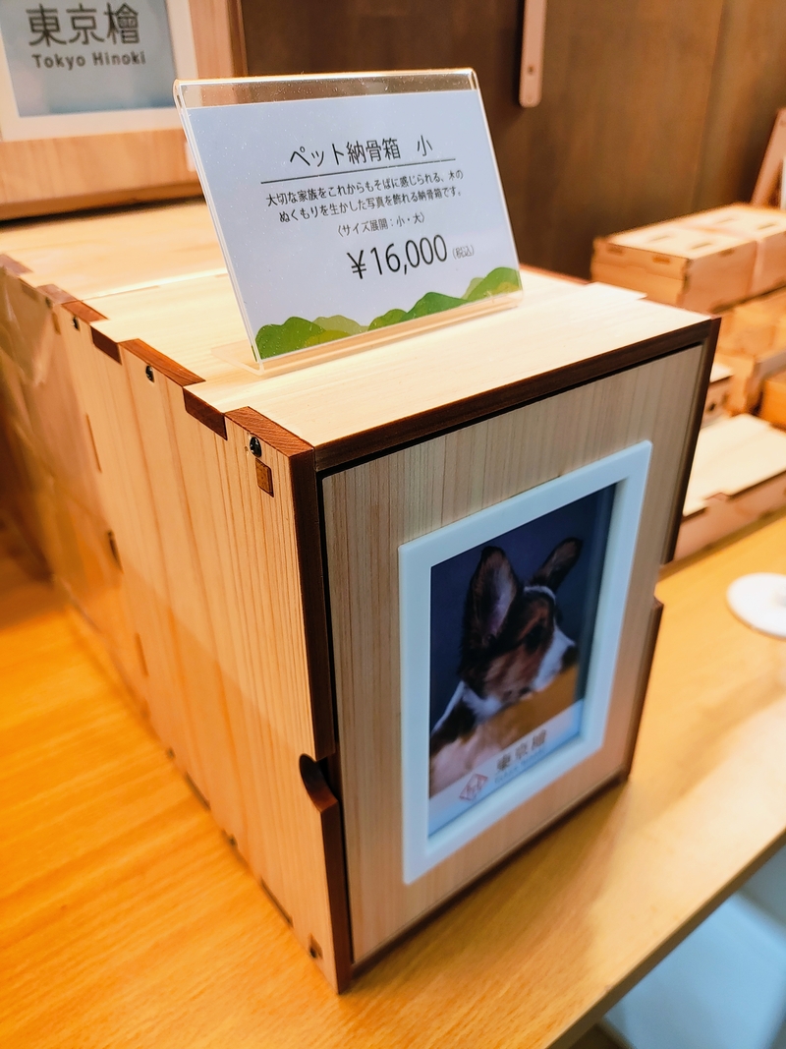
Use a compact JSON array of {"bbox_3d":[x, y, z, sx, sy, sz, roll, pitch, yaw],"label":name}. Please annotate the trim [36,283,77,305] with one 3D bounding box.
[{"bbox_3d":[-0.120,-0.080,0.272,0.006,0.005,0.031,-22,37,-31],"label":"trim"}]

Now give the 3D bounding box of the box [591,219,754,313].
[{"bbox_3d":[0.255,-0.233,0.694,0.102,0.050,0.101,-22,37,-30],"label":"box"}]

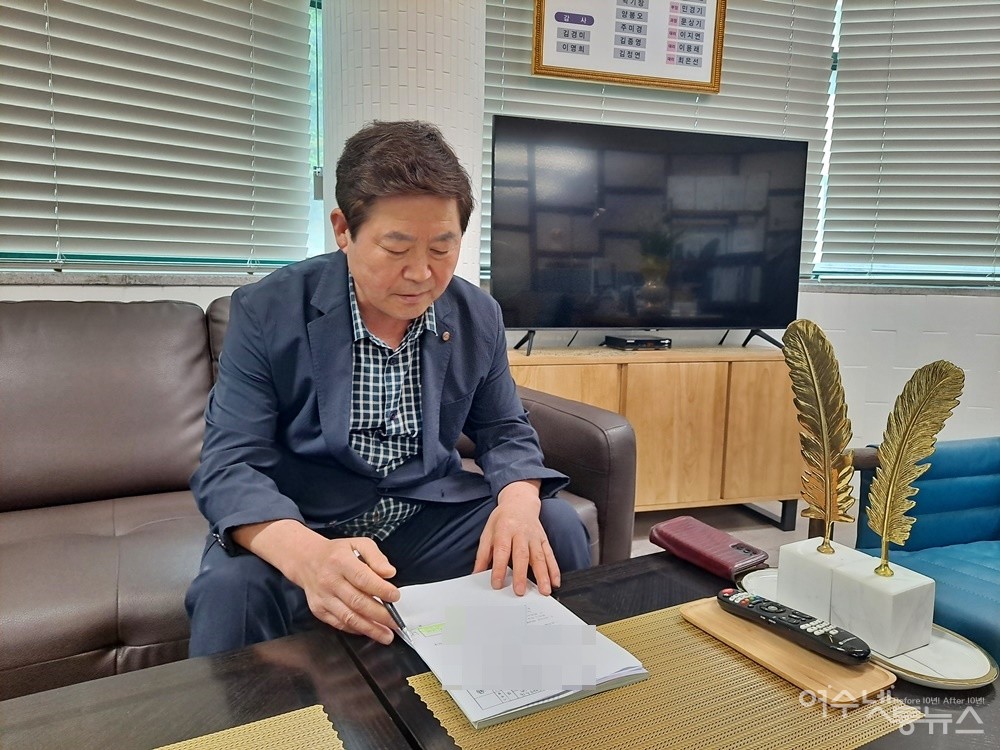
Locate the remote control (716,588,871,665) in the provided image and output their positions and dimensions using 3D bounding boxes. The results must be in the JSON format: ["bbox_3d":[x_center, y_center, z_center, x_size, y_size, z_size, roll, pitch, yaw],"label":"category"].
[{"bbox_3d":[0.349,0.298,0.840,0.046,0.022,0.183,-5,9,-42],"label":"remote control"}]

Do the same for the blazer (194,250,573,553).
[{"bbox_3d":[-0.241,0.033,1.227,0.550,0.480,0.480,-1,7,-22],"label":"blazer"}]

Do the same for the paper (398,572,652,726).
[{"bbox_3d":[-0.005,0.307,0.839,0.212,0.014,0.298,-3,8,-30],"label":"paper"}]

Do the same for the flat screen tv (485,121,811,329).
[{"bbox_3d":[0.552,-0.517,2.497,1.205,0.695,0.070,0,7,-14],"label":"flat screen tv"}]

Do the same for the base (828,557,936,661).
[{"bbox_3d":[0.457,0.276,0.832,0.075,0.074,0.079,-2,8,-26],"label":"base"}]

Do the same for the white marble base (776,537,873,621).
[{"bbox_3d":[0.423,0.267,0.903,0.075,0.074,0.079,-2,8,-26],"label":"white marble base"}]

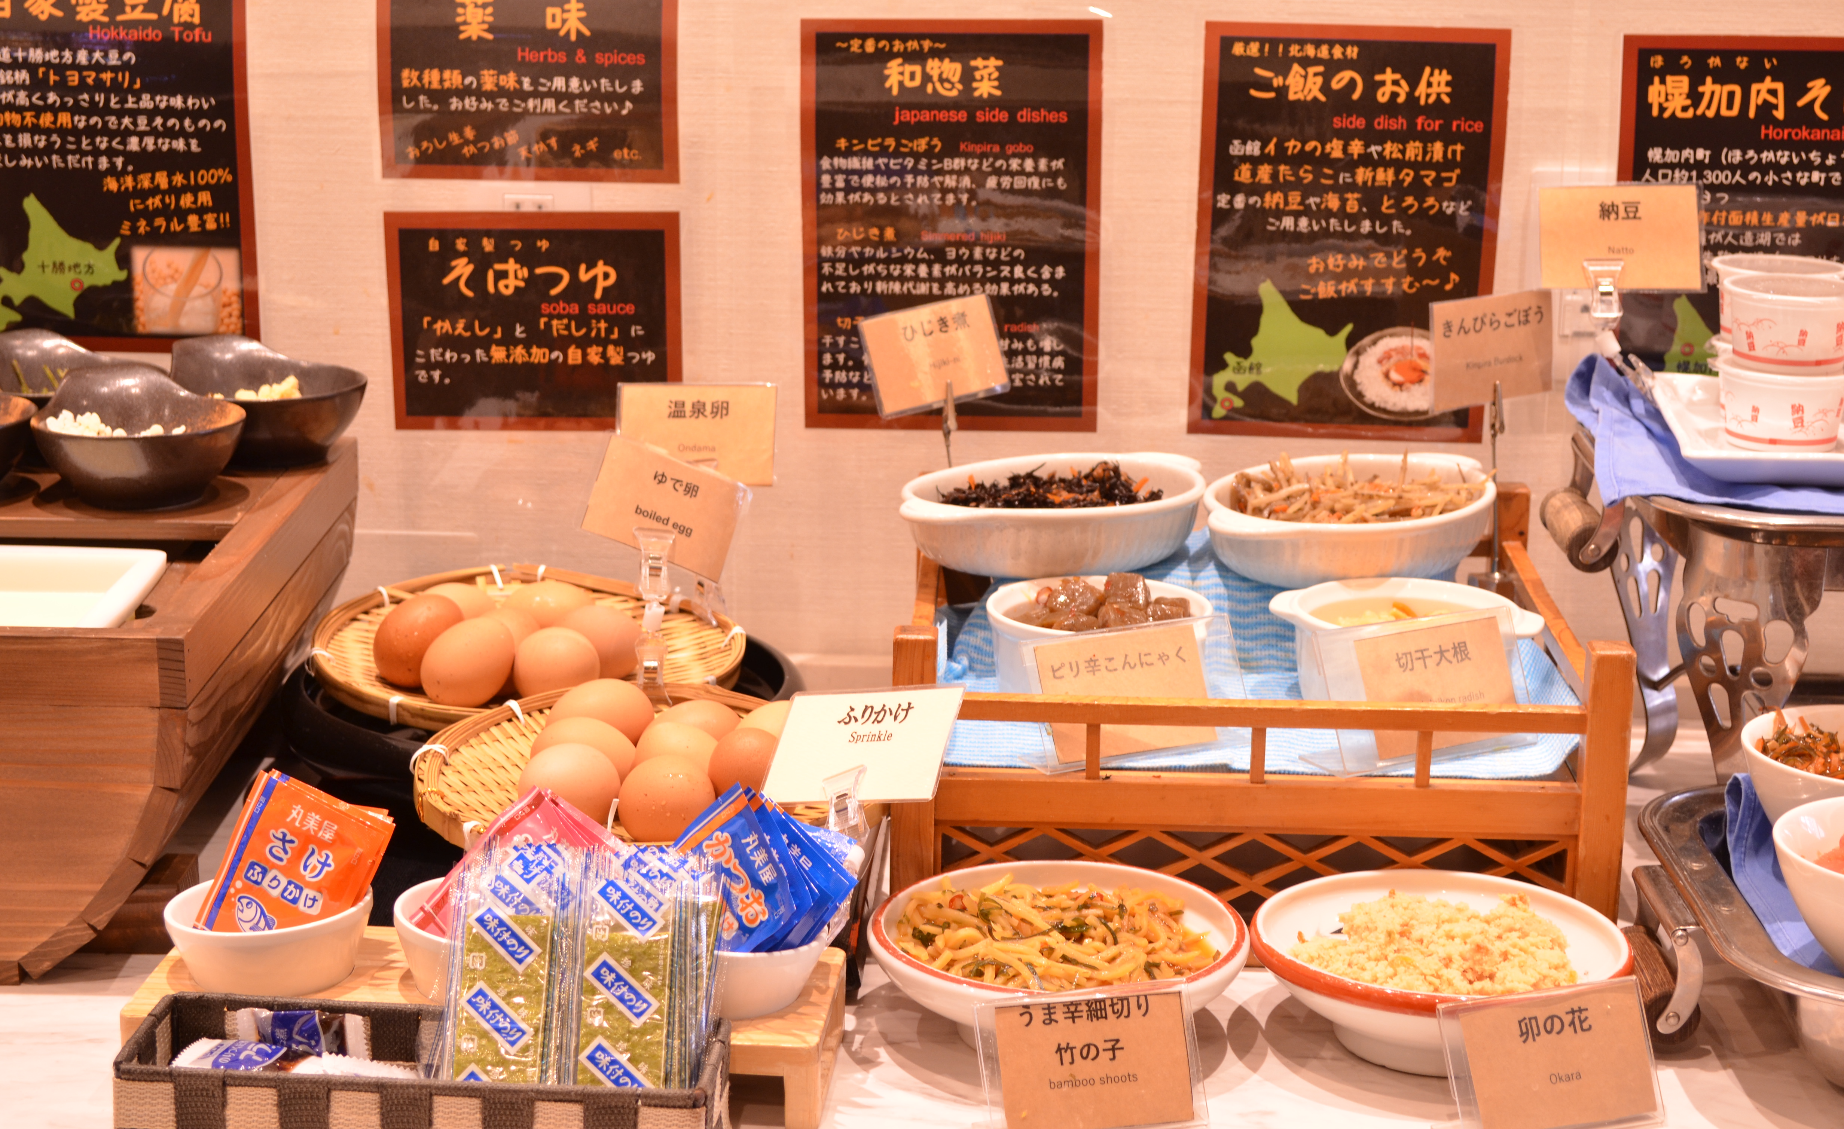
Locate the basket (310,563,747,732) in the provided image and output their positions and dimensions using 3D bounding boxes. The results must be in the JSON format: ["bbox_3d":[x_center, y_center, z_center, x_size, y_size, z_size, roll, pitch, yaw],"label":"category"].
[{"bbox_3d":[-0.204,0.053,1.608,0.226,0.034,0.226,1,18,0],"label":"basket"}]

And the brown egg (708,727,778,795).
[{"bbox_3d":[-0.083,0.097,1.460,0.043,0.044,0.050,1,15,0],"label":"brown egg"}]

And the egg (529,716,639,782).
[{"bbox_3d":[-0.159,0.090,1.444,0.053,0.042,0.042,9,0,39],"label":"egg"}]

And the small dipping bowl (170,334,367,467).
[{"bbox_3d":[-0.354,-0.087,1.671,0.111,0.055,0.108,-3,16,-15],"label":"small dipping bowl"}]

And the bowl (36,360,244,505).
[{"bbox_3d":[-0.401,-0.063,1.579,0.111,0.055,0.108,1,15,0],"label":"bowl"}]

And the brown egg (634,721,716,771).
[{"bbox_3d":[-0.114,0.093,1.435,0.053,0.042,0.042,21,0,30],"label":"brown egg"}]

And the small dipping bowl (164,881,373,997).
[{"bbox_3d":[-0.276,0.158,1.303,0.089,0.036,0.089,1,15,0],"label":"small dipping bowl"}]

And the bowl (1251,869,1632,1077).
[{"bbox_3d":[0.227,0.185,1.346,0.165,0.047,0.165,1,16,0],"label":"bowl"}]

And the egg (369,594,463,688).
[{"bbox_3d":[-0.258,0.040,1.579,0.055,0.043,0.043,-47,0,-23],"label":"egg"}]

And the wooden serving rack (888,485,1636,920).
[{"bbox_3d":[0.160,0.068,1.564,0.337,0.152,0.313,1,16,2],"label":"wooden serving rack"}]

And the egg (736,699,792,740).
[{"bbox_3d":[-0.064,0.085,1.467,0.053,0.042,0.042,-7,0,-30],"label":"egg"}]

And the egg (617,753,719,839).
[{"bbox_3d":[-0.118,0.109,1.425,0.045,0.042,0.052,1,15,0],"label":"egg"}]

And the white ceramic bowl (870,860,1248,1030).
[{"bbox_3d":[0.062,0.182,1.349,0.167,0.049,0.167,1,15,0],"label":"white ceramic bowl"}]

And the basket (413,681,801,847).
[{"bbox_3d":[-0.129,0.110,1.455,0.222,0.032,0.222,1,16,0],"label":"basket"}]

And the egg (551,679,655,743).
[{"bbox_3d":[-0.156,0.076,1.492,0.054,0.043,0.043,-11,0,-22],"label":"egg"}]

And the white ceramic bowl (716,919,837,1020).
[{"bbox_3d":[-0.080,0.165,1.286,0.089,0.036,0.089,1,15,0],"label":"white ceramic bowl"}]

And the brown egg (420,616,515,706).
[{"bbox_3d":[-0.228,0.050,1.545,0.054,0.042,0.042,-40,0,-31],"label":"brown egg"}]

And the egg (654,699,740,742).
[{"bbox_3d":[-0.111,0.083,1.495,0.050,0.042,0.045,1,15,0],"label":"egg"}]

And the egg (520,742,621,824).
[{"bbox_3d":[-0.161,0.102,1.402,0.042,0.042,0.053,-12,0,36],"label":"egg"}]

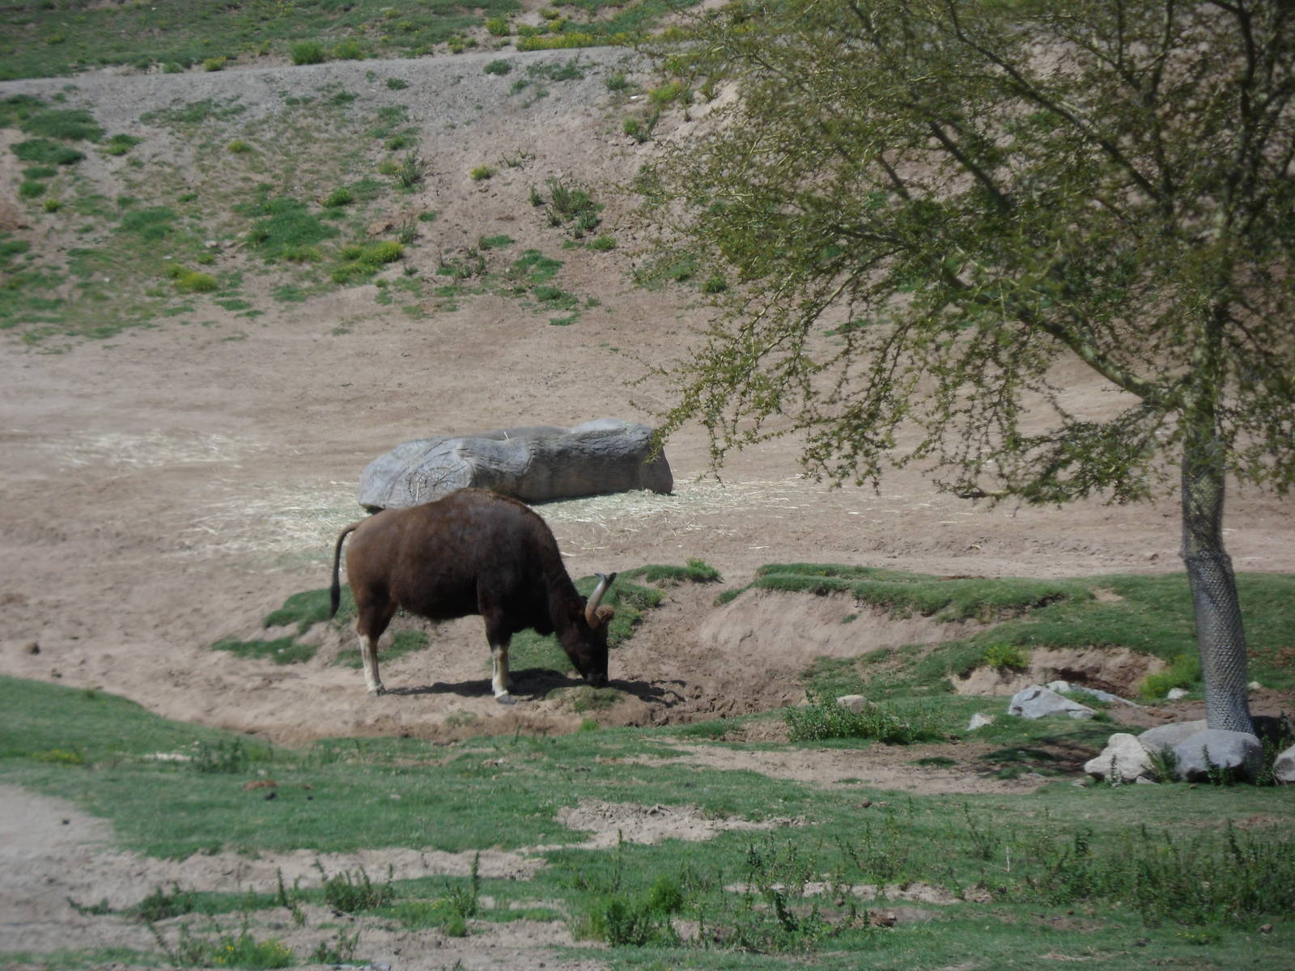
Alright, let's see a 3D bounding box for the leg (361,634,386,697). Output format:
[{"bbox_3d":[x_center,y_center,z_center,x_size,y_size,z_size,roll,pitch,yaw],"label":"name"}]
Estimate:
[{"bbox_3d":[-2.010,1.314,73.900,0.155,0.445,0.130,2,7,15],"label":"leg"}]

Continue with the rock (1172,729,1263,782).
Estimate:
[{"bbox_3d":[3.882,1.836,68.800,0.610,0.320,0.500,0,7,0],"label":"rock"}]

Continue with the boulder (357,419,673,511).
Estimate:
[{"bbox_3d":[-1.077,-0.172,81.700,2.300,0.620,1.100,-3,7,-20],"label":"boulder"}]

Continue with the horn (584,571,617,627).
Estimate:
[{"bbox_3d":[-0.344,0.831,73.800,0.180,0.400,0.270,2,7,15],"label":"horn"}]

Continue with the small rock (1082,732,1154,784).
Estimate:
[{"bbox_3d":[3.211,1.853,68.800,0.470,0.310,0.400,0,7,0],"label":"small rock"}]

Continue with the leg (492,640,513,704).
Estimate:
[{"bbox_3d":[-1.057,1.364,73.800,0.150,0.460,0.130,2,7,15],"label":"leg"}]

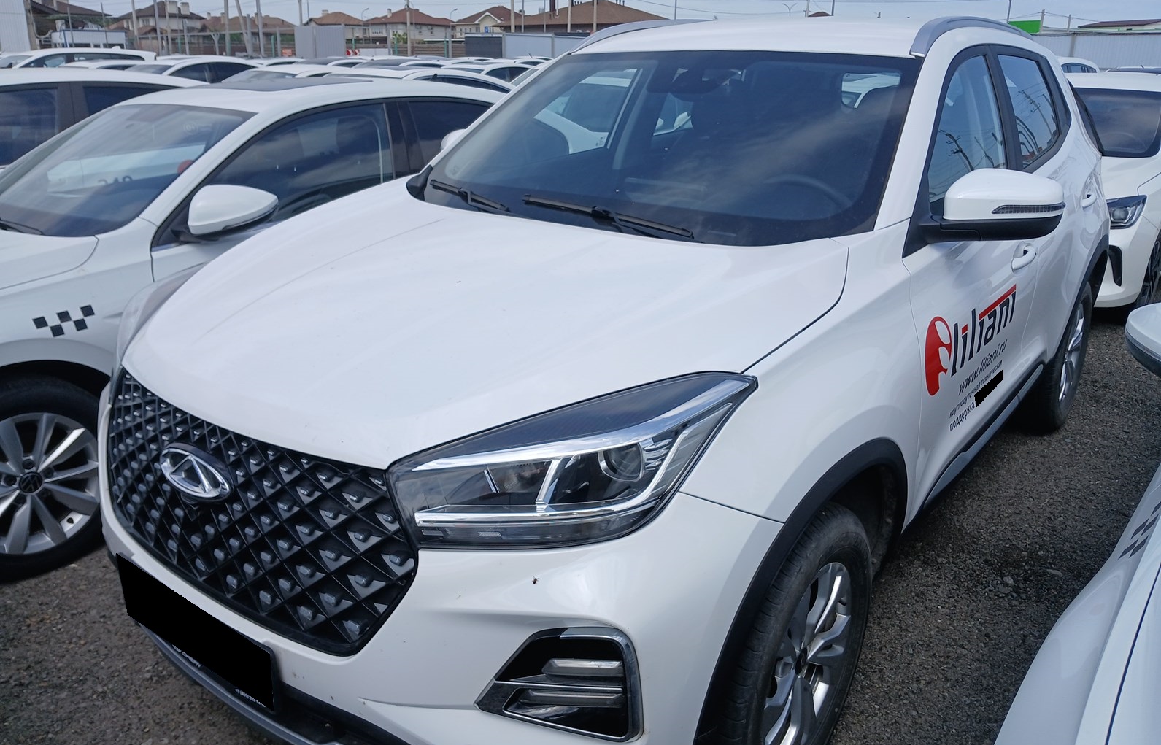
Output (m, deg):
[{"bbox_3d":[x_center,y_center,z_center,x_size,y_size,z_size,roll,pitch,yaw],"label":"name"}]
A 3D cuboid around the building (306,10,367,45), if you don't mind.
[{"bbox_3d":[-37.908,-51.978,135.525,8.500,7.900,9.000,6,20,14],"label":"building"}]

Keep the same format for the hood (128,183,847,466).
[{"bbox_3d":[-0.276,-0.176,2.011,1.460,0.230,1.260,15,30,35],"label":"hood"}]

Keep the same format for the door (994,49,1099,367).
[{"bbox_3d":[1.619,-0.568,3.111,0.295,1.100,1.000,15,25,35],"label":"door"}]

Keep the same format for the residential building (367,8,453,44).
[{"bbox_3d":[-26.112,-51.138,133.172,9.500,8.200,11.500,8,21,18],"label":"residential building"}]

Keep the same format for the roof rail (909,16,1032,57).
[{"bbox_3d":[1.326,-1.101,2.871,0.105,0.130,1.620,15,25,35],"label":"roof rail"}]

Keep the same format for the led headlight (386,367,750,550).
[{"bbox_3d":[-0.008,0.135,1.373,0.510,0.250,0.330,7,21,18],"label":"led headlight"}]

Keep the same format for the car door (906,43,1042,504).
[{"bbox_3d":[1.007,-0.290,2.385,0.295,1.120,1.100,15,25,35],"label":"car door"}]

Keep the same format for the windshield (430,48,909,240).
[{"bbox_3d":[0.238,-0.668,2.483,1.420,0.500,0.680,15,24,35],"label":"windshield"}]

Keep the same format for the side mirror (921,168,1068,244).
[{"bbox_3d":[0.952,-0.377,1.968,0.215,0.175,0.260,15,25,35],"label":"side mirror"}]

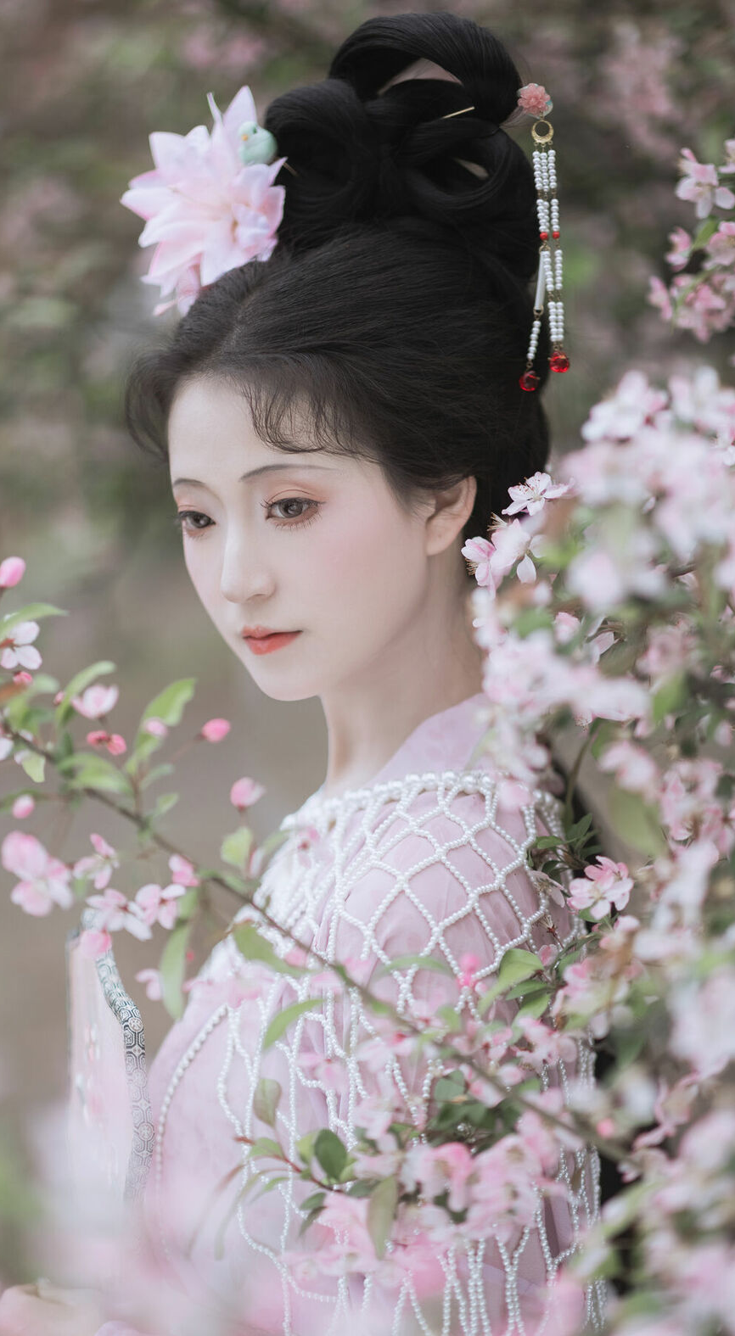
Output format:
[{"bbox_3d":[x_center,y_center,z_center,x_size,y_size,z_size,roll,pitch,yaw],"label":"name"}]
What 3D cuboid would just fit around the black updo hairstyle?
[{"bbox_3d":[-0.017,-0.222,1.840,0.215,0.320,0.265,1,7,38],"label":"black updo hairstyle"}]

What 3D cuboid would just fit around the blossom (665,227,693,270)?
[{"bbox_3d":[0.197,-0.267,2.000,0.019,0.027,0.027,0,0,-30],"label":"blossom"}]

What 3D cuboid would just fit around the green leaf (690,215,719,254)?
[{"bbox_3d":[0.213,-0.275,2.000,0.011,0.028,0.010,34,0,14],"label":"green leaf"}]

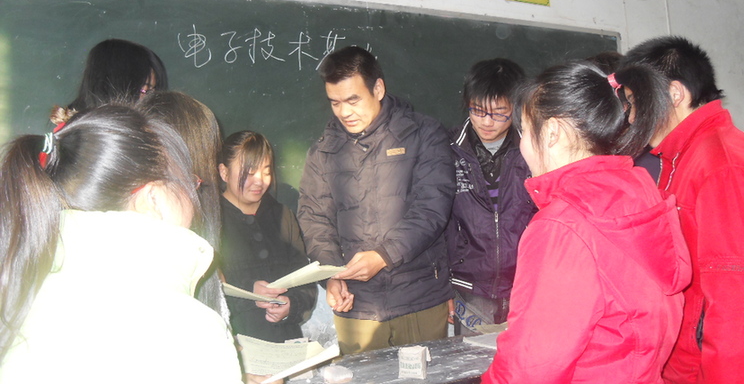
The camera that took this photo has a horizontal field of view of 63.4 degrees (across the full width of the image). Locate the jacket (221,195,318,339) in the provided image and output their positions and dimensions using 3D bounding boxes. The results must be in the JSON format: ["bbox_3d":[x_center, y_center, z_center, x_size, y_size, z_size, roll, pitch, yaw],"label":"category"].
[{"bbox_3d":[-0.377,0.278,2.000,0.430,0.560,0.320,-2,-4,-24],"label":"jacket"}]

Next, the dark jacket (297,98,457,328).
[{"bbox_3d":[0.014,0.043,1.920,0.530,0.720,0.400,-6,-4,24],"label":"dark jacket"}]

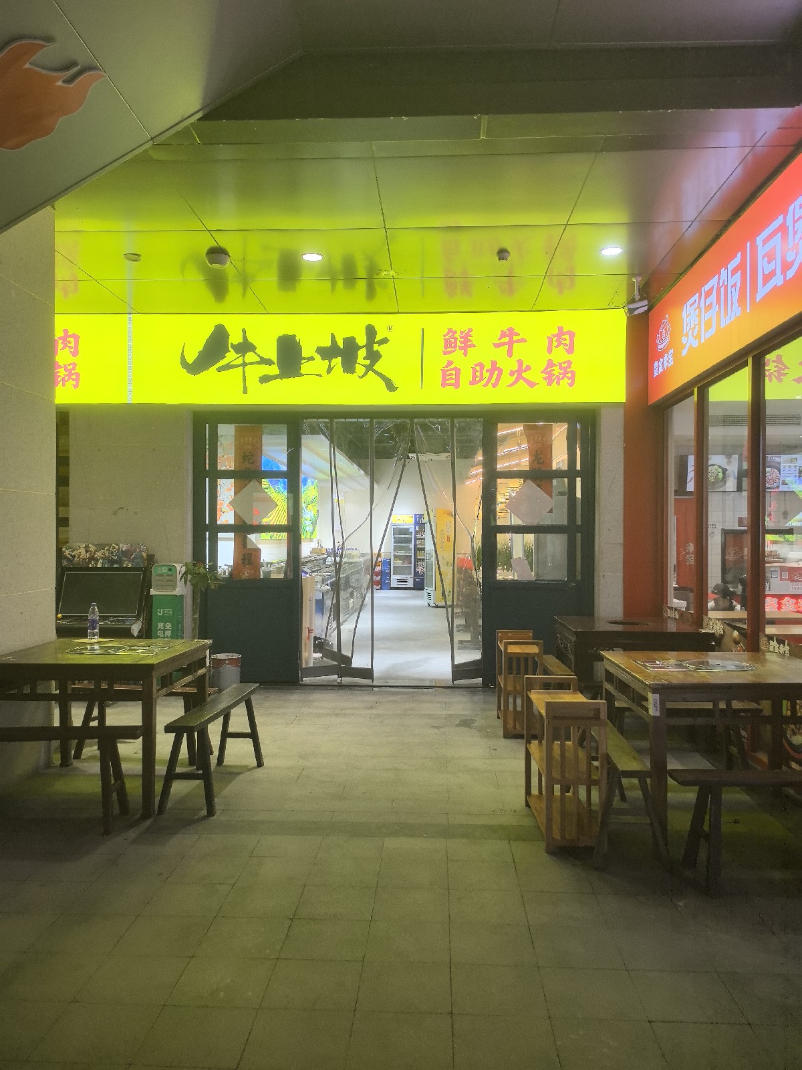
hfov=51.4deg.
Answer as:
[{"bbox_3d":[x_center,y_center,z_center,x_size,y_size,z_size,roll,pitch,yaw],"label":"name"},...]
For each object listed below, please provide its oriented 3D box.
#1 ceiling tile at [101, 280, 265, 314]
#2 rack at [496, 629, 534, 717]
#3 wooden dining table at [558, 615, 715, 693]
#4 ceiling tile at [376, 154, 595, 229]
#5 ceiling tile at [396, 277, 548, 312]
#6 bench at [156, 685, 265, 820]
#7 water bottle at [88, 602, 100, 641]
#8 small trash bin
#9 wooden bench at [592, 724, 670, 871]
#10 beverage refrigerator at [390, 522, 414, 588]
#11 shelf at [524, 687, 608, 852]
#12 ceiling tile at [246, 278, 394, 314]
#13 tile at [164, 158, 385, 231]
[{"bbox_3d":[-1.817,-2.051,7.160,1.190,0.030,0.970,0,0,2],"label":"ceiling tile"},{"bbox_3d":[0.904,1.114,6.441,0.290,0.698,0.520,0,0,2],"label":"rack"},{"bbox_3d":[1.719,1.068,6.308,0.997,0.796,0.997,0,0,2],"label":"wooden dining table"},{"bbox_3d":[0.469,-2.032,4.956,1.200,0.030,1.085,0,0,3],"label":"ceiling tile"},{"bbox_3d":[0.565,-2.046,7.073,1.210,0.030,1.040,0,0,3],"label":"ceiling tile"},{"bbox_3d":[-1.053,1.210,4.813,0.303,0.492,1.210,0,0,6],"label":"bench"},{"bbox_3d":[-1.925,0.541,5.220,0.067,0.233,0.067,0,0,3],"label":"water bottle"},{"bbox_3d":[-1.593,1.268,7.589,0.282,0.346,0.282,0,0,3],"label":"small trash bin"},{"bbox_3d":[1.044,1.239,4.146,0.340,0.475,1.180,0,0,3],"label":"wooden bench"},{"bbox_3d":[0.051,0.490,21.200,0.590,1.760,0.600,0,0,3],"label":"beverage refrigerator"},{"bbox_3d":[0.825,1.121,4.207,0.287,0.710,0.660,0,0,0],"label":"shelf"},{"bbox_3d":[-0.630,-2.047,7.135,1.184,0.030,1.000,0,0,2],"label":"ceiling tile"},{"bbox_3d":[-0.716,-2.049,5.032,1.184,0.030,1.050,0,0,2],"label":"tile"}]

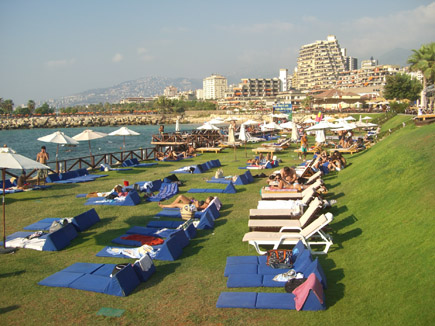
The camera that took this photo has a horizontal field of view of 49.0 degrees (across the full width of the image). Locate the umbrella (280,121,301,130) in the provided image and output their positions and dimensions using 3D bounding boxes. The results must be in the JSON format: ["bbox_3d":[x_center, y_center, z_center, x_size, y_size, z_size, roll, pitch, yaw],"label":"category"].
[{"bbox_3d":[7.177,-2.994,47.145,2.200,2.300,2.200,-1,7,0],"label":"umbrella"}]

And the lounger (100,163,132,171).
[{"bbox_3d":[-5.426,0.162,26.058,1.750,0.420,0.750,0,6,0],"label":"lounger"}]

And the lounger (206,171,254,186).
[{"bbox_3d":[0.542,0.659,22.124,1.930,0.412,1.255,2,8,25],"label":"lounger"}]

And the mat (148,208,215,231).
[{"bbox_3d":[-0.940,1.499,12.844,1.782,0.380,0.600,0,7,6],"label":"mat"}]

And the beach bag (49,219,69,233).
[{"bbox_3d":[-4.060,1.611,12.153,0.420,0.330,0.240,2,7,20],"label":"beach bag"}]

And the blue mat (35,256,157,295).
[{"bbox_3d":[-2.311,2.054,9.330,1.850,0.420,1.330,2,7,16],"label":"blue mat"}]

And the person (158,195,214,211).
[{"bbox_3d":[-0.943,1.204,14.604,1.680,0.460,0.500,2,7,16],"label":"person"}]

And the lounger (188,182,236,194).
[{"bbox_3d":[-0.188,0.904,17.949,1.811,0.380,0.600,0,7,5],"label":"lounger"}]

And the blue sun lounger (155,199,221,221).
[{"bbox_3d":[-0.856,1.370,13.948,1.827,0.380,0.600,2,7,16],"label":"blue sun lounger"}]

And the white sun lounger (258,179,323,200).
[{"bbox_3d":[2.320,0.994,15.319,1.890,0.780,0.680,0,7,-1],"label":"white sun lounger"}]

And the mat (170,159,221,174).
[{"bbox_3d":[-1.073,0.138,25.434,1.900,0.400,3.300,1,6,10],"label":"mat"}]

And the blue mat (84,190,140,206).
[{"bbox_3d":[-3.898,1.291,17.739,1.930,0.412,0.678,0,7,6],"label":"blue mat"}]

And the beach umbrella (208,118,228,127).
[{"bbox_3d":[0.052,-3.459,49.928,2.100,2.250,2.100,0,6,0],"label":"beach umbrella"}]

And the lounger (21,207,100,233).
[{"bbox_3d":[-4.756,1.703,14.603,1.930,0.412,1.255,1,7,14],"label":"lounger"}]

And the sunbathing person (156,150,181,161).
[{"bbox_3d":[-2.904,-0.465,28.942,1.450,0.550,0.550,1,7,8],"label":"sunbathing person"}]

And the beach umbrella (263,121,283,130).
[{"bbox_3d":[5.227,-2.847,44.965,1.950,2.150,1.950,0,6,0],"label":"beach umbrella"}]

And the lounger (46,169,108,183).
[{"bbox_3d":[-6.468,0.549,22.642,1.700,0.420,2.900,2,7,19],"label":"lounger"}]

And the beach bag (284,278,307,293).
[{"bbox_3d":[1.440,2.225,8.756,0.420,0.210,0.270,1,6,6],"label":"beach bag"}]

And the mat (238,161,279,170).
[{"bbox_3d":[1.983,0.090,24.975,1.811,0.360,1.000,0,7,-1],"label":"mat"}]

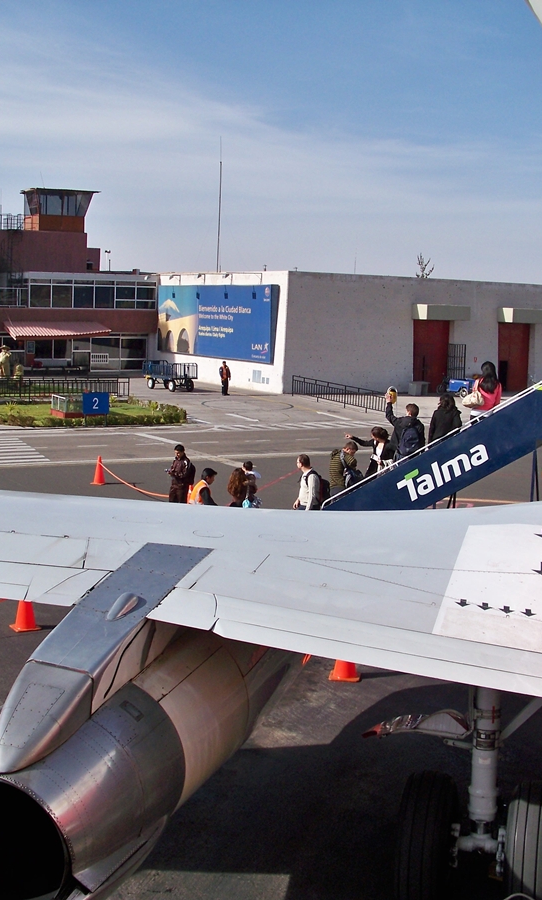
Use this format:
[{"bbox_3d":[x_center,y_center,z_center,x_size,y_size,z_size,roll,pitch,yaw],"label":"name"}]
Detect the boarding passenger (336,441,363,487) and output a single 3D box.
[{"bbox_3d":[1.200,0.680,18.300,0.550,1.620,0.520,0,6,-18],"label":"boarding passenger"}]

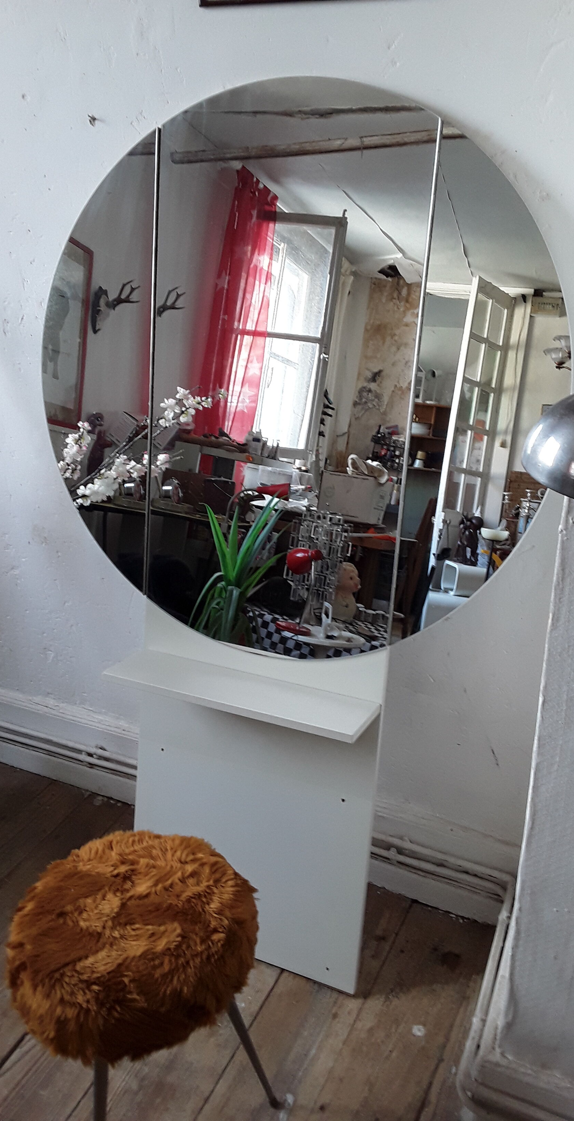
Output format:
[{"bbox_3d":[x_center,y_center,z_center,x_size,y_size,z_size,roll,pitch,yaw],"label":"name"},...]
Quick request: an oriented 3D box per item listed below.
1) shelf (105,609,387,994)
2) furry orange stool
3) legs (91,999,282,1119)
[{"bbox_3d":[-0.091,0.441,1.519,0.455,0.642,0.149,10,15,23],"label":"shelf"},{"bbox_3d":[-0.205,0.665,1.247,0.337,0.483,0.346,7,26,18],"label":"furry orange stool"},{"bbox_3d":[-0.216,0.738,1.240,0.331,0.357,0.289,7,26,18],"label":"legs"}]

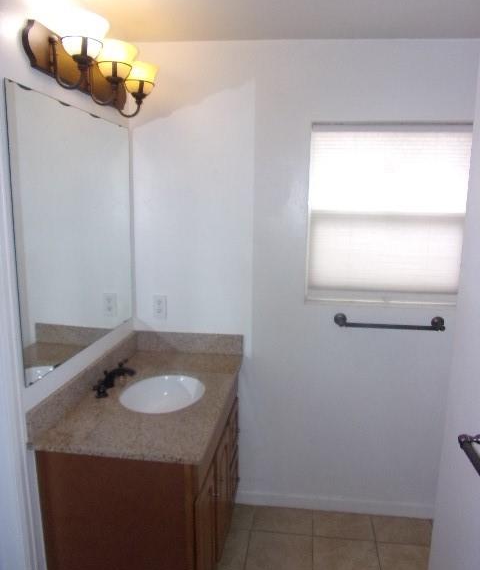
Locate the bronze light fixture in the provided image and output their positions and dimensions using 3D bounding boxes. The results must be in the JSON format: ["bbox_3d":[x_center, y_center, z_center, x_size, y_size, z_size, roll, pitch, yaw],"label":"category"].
[{"bbox_3d":[-0.486,-0.792,1.668,0.235,0.242,0.755,2,10,7],"label":"bronze light fixture"}]

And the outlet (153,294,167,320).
[{"bbox_3d":[-0.411,0.118,2.296,0.070,0.121,0.011,2,10,7],"label":"outlet"}]

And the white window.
[{"bbox_3d":[0.693,-0.319,2.082,0.734,0.848,0.080,2,10,7],"label":"white window"}]

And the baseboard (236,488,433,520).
[{"bbox_3d":[0.520,1.173,2.365,1.082,0.080,0.019,2,10,7],"label":"baseboard"}]

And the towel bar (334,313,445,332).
[{"bbox_3d":[0.721,0.183,2.119,0.515,0.054,0.075,2,10,7],"label":"towel bar"}]

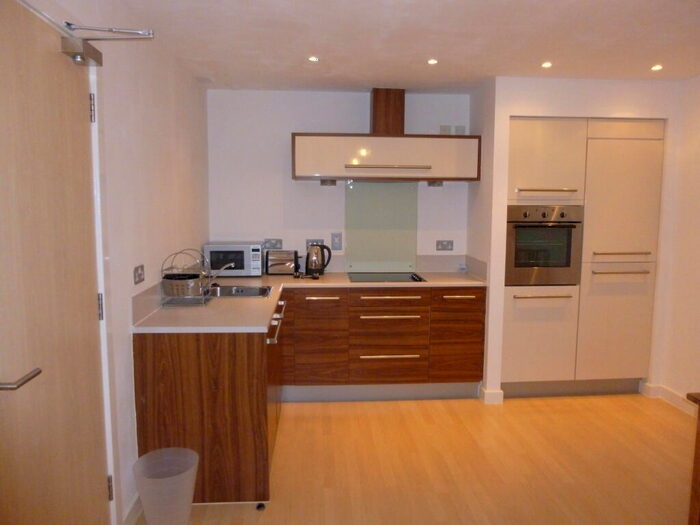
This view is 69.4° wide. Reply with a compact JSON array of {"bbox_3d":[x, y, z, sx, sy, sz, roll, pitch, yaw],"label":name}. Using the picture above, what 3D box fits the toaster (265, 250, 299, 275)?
[{"bbox_3d":[-0.541,0.005,4.077,0.253,0.213,0.165,0,6,-4],"label":"toaster"}]

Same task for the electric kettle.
[{"bbox_3d":[-0.252,-0.017,4.087,0.205,0.255,0.145,0,6,-4],"label":"electric kettle"}]

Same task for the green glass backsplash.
[{"bbox_3d":[0.267,-0.287,4.229,0.606,0.765,0.012,0,6,-4],"label":"green glass backsplash"}]

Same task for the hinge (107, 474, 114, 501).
[{"bbox_3d":[-0.963,0.898,2.024,0.018,0.107,0.030,0,6,-4],"label":"hinge"}]

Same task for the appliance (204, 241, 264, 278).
[{"bbox_3d":[-0.896,-0.014,3.991,0.428,0.266,0.315,0,6,-4],"label":"appliance"}]

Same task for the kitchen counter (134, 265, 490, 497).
[{"bbox_3d":[-0.007,0.637,3.365,2.120,0.890,1.880,0,6,-4],"label":"kitchen counter"}]

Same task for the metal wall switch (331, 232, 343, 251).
[{"bbox_3d":[-0.106,-0.174,4.212,0.089,0.145,0.012,0,6,-4],"label":"metal wall switch"}]

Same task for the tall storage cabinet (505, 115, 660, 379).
[{"bbox_3d":[1.715,-0.092,4.072,1.178,1.982,0.580,0,6,-4],"label":"tall storage cabinet"}]

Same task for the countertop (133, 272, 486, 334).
[{"bbox_3d":[-0.006,0.211,3.319,2.120,0.032,1.880,0,6,-4],"label":"countertop"}]

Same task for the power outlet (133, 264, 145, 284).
[{"bbox_3d":[-0.992,0.057,2.400,0.012,0.086,0.140,0,6,-4],"label":"power outlet"}]

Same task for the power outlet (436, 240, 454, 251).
[{"bbox_3d":[0.809,-0.141,4.287,0.147,0.087,0.012,0,6,-4],"label":"power outlet"}]

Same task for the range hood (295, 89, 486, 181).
[{"bbox_3d":[0.278,-1.000,3.988,1.446,0.718,0.340,0,6,-4],"label":"range hood"}]

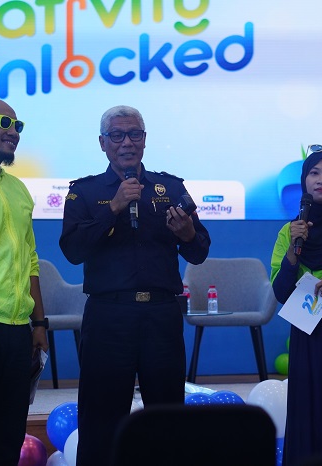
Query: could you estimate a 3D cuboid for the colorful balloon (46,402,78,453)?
[{"bbox_3d":[-0.451,0.974,7.300,0.245,0.250,0.245,0,-1,0],"label":"colorful balloon"}]

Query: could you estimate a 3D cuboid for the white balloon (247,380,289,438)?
[{"bbox_3d":[0.559,0.861,7.150,0.275,0.290,0.275,0,-1,0],"label":"white balloon"}]

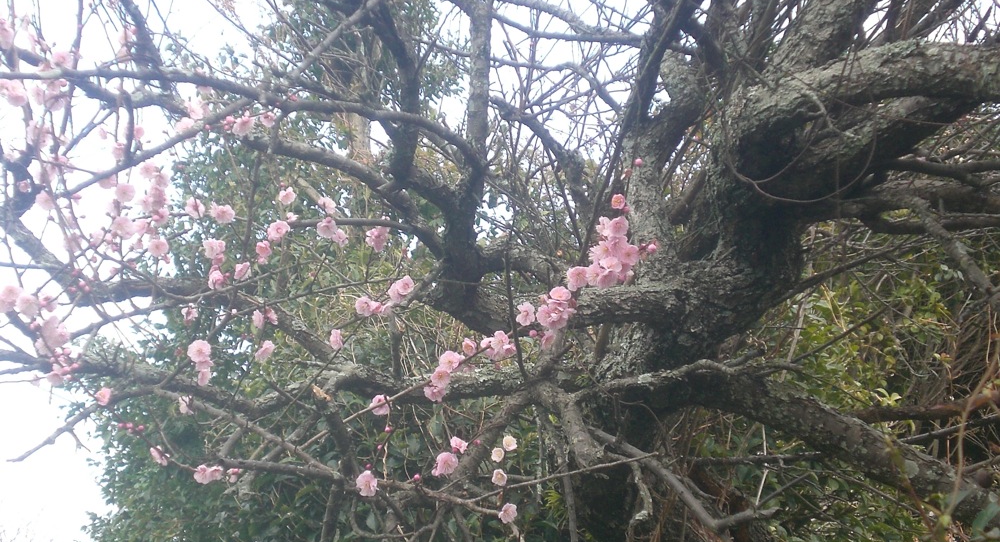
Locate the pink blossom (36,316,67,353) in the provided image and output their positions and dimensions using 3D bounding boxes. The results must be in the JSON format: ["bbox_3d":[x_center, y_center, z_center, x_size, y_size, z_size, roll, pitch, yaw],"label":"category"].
[{"bbox_3d":[-0.479,0.068,1.950,0.030,0.034,0.022,1,0,-6],"label":"pink blossom"}]

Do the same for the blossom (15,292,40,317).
[{"bbox_3d":[-0.547,0.040,2.103,0.026,0.029,0.018,3,-12,-15],"label":"blossom"}]

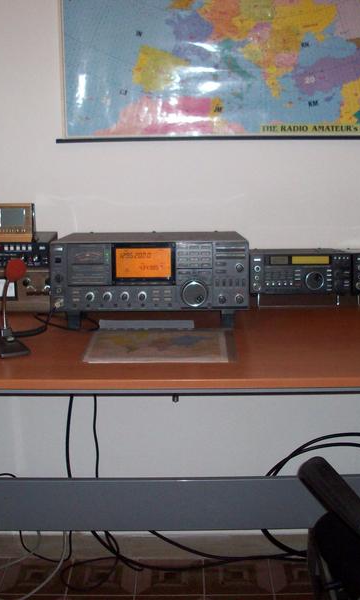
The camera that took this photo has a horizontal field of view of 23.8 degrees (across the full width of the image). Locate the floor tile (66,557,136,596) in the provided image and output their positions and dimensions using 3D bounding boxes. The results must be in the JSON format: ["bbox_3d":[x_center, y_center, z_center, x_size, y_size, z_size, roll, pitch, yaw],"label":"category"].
[{"bbox_3d":[-0.219,0.796,2.451,0.195,0.010,0.195,-1,14,1],"label":"floor tile"}]

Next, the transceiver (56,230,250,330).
[{"bbox_3d":[-0.063,-0.061,2.008,0.425,0.176,0.400,-1,9,1],"label":"transceiver"}]

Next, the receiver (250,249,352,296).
[{"bbox_3d":[0.290,-0.076,2.146,0.241,0.100,0.250,-1,7,1],"label":"receiver"}]

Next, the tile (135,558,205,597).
[{"bbox_3d":[-0.027,0.795,2.448,0.196,0.010,0.195,-1,14,1],"label":"tile"}]

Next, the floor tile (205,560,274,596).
[{"bbox_3d":[0.165,0.792,2.447,0.195,0.010,0.195,-1,14,1],"label":"floor tile"}]

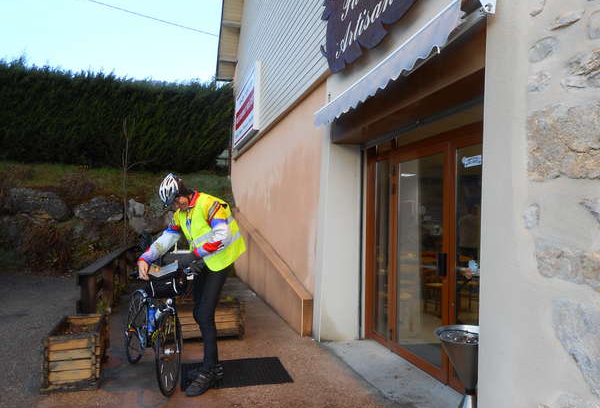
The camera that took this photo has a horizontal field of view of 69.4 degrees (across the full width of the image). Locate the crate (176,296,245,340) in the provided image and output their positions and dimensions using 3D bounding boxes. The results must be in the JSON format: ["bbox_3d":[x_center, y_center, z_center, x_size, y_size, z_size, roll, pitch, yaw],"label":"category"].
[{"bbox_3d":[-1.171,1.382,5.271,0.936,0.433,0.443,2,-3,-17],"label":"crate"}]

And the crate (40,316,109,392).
[{"bbox_3d":[-1.917,1.280,3.782,0.433,0.453,0.670,2,-3,-17],"label":"crate"}]

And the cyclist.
[{"bbox_3d":[-0.878,0.644,3.522,0.808,1.734,0.552,4,-4,-40],"label":"cyclist"}]

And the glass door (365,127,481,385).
[{"bbox_3d":[1.158,0.465,4.109,0.099,2.167,2.246,2,-3,-17],"label":"glass door"}]

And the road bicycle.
[{"bbox_3d":[-1.296,1.016,3.791,0.453,1.005,1.635,3,-4,-36],"label":"road bicycle"}]

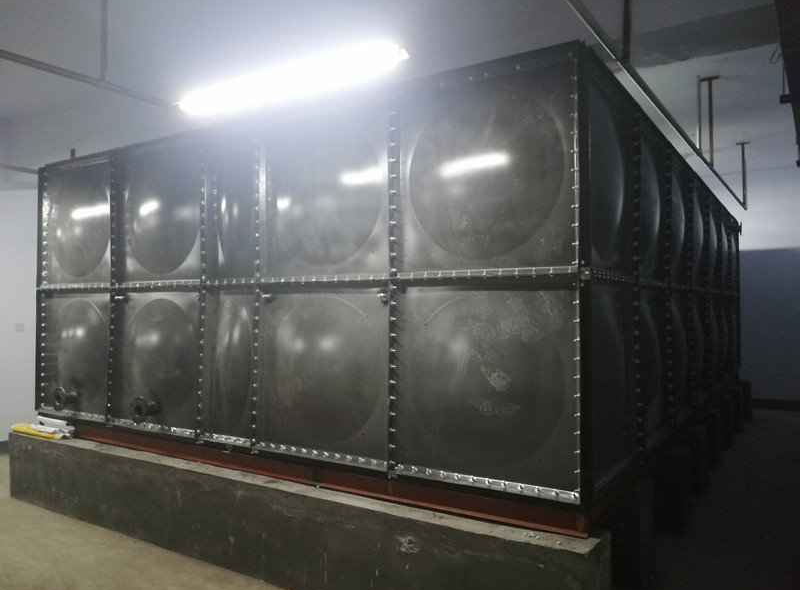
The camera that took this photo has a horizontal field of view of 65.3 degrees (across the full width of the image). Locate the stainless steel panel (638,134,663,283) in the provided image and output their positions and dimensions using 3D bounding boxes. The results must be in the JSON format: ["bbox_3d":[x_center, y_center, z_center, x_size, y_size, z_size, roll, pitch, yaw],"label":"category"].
[{"bbox_3d":[1.629,-0.586,4.035,0.080,0.990,0.990,-1,-1,33],"label":"stainless steel panel"}]

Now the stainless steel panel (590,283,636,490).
[{"bbox_3d":[1.086,0.404,3.184,0.080,0.990,0.990,-1,-1,33],"label":"stainless steel panel"}]

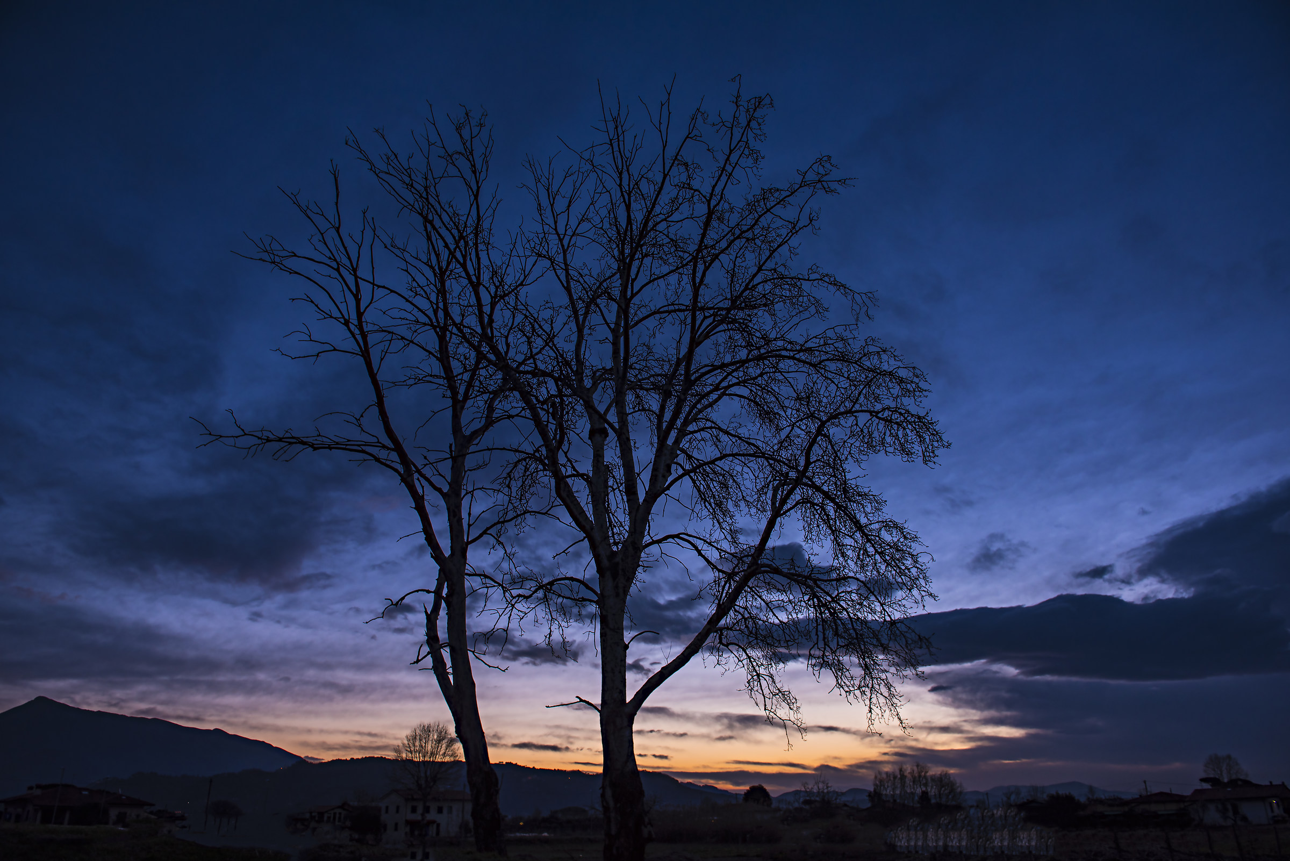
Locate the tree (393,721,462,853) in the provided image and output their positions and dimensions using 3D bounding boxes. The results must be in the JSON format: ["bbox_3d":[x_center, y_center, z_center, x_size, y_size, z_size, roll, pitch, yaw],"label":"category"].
[{"bbox_3d":[-20.192,32.319,78.642,6.680,10.900,6.680,0,-24,0],"label":"tree"}]

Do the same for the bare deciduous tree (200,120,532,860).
[{"bbox_3d":[-7.630,-0.385,23.649,8.930,21.540,8.000,0,-24,0],"label":"bare deciduous tree"}]

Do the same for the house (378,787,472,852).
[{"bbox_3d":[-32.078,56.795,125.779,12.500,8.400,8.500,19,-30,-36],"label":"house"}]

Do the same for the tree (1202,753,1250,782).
[{"bbox_3d":[89.292,54.289,131.248,7.270,9.660,7.270,0,-24,0],"label":"tree"}]

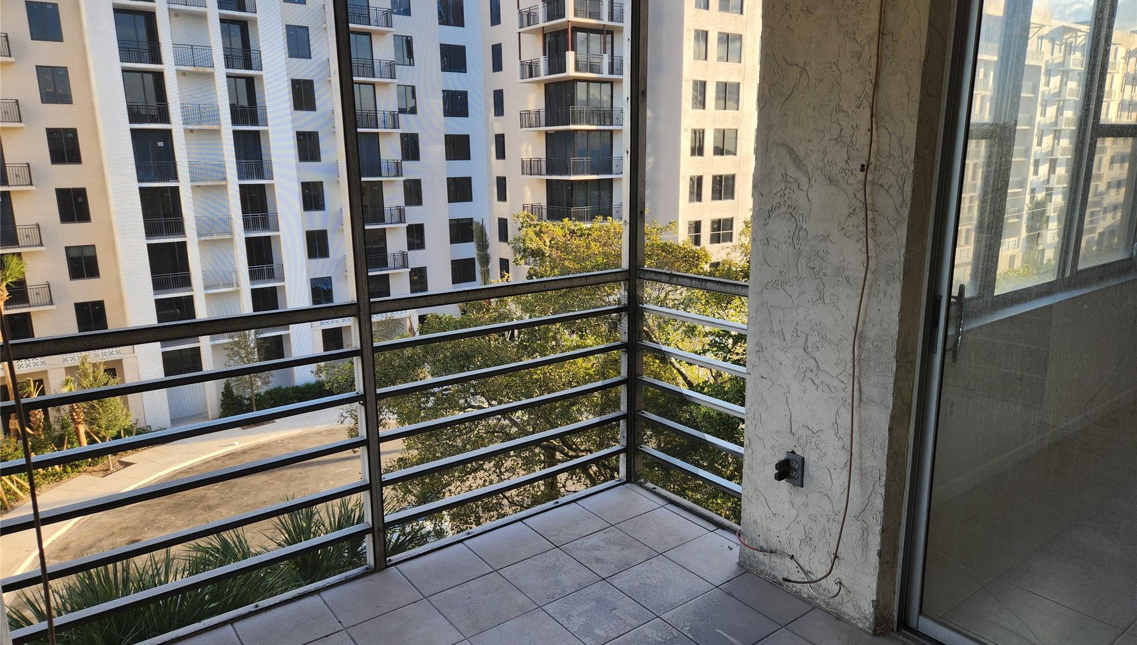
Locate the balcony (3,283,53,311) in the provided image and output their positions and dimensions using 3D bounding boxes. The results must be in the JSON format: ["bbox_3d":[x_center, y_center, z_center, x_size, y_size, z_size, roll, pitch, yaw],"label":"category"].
[{"bbox_3d":[-28.212,-1.164,37.662,4.173,1.200,1.290,-10,16,-36],"label":"balcony"}]

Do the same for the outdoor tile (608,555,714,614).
[{"bbox_3d":[0.356,1.014,2.925,0.302,0.010,0.302,-10,16,-36],"label":"outdoor tile"}]

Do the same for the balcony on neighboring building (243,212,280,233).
[{"bbox_3d":[-17.583,-5.643,43.173,1.948,1.069,0.060,-10,16,-36],"label":"balcony on neighboring building"}]

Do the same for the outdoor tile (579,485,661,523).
[{"bbox_3d":[0.230,0.864,3.567,0.297,0.011,0.297,-10,15,-36],"label":"outdoor tile"}]

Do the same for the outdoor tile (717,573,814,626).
[{"bbox_3d":[0.739,1.026,2.811,0.187,0.011,0.297,-10,15,-36],"label":"outdoor tile"}]

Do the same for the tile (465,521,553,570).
[{"bbox_3d":[-0.253,0.945,3.192,0.303,0.012,0.285,-9,16,-36],"label":"tile"}]

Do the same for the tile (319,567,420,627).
[{"bbox_3d":[-0.740,1.034,2.846,0.297,0.011,0.273,-10,15,-36],"label":"tile"}]

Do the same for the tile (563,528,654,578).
[{"bbox_3d":[0.170,0.955,3.140,0.303,0.012,0.303,-9,16,-36],"label":"tile"}]

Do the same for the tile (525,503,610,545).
[{"bbox_3d":[-0.013,0.906,3.387,0.297,0.011,0.291,-10,15,-36],"label":"tile"}]

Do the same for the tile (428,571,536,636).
[{"bbox_3d":[-0.319,1.044,2.804,0.302,0.010,0.302,-10,16,-36],"label":"tile"}]

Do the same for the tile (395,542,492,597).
[{"bbox_3d":[-0.495,0.986,3.010,0.303,0.012,0.279,-9,16,-36],"label":"tile"}]

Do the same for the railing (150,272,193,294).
[{"bbox_3d":[-21.953,-2.160,41.934,1.980,1.080,0.060,-11,15,-38],"label":"railing"}]

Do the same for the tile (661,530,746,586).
[{"bbox_3d":[0.601,0.973,3.104,0.302,0.010,0.302,-10,16,-36],"label":"tile"}]

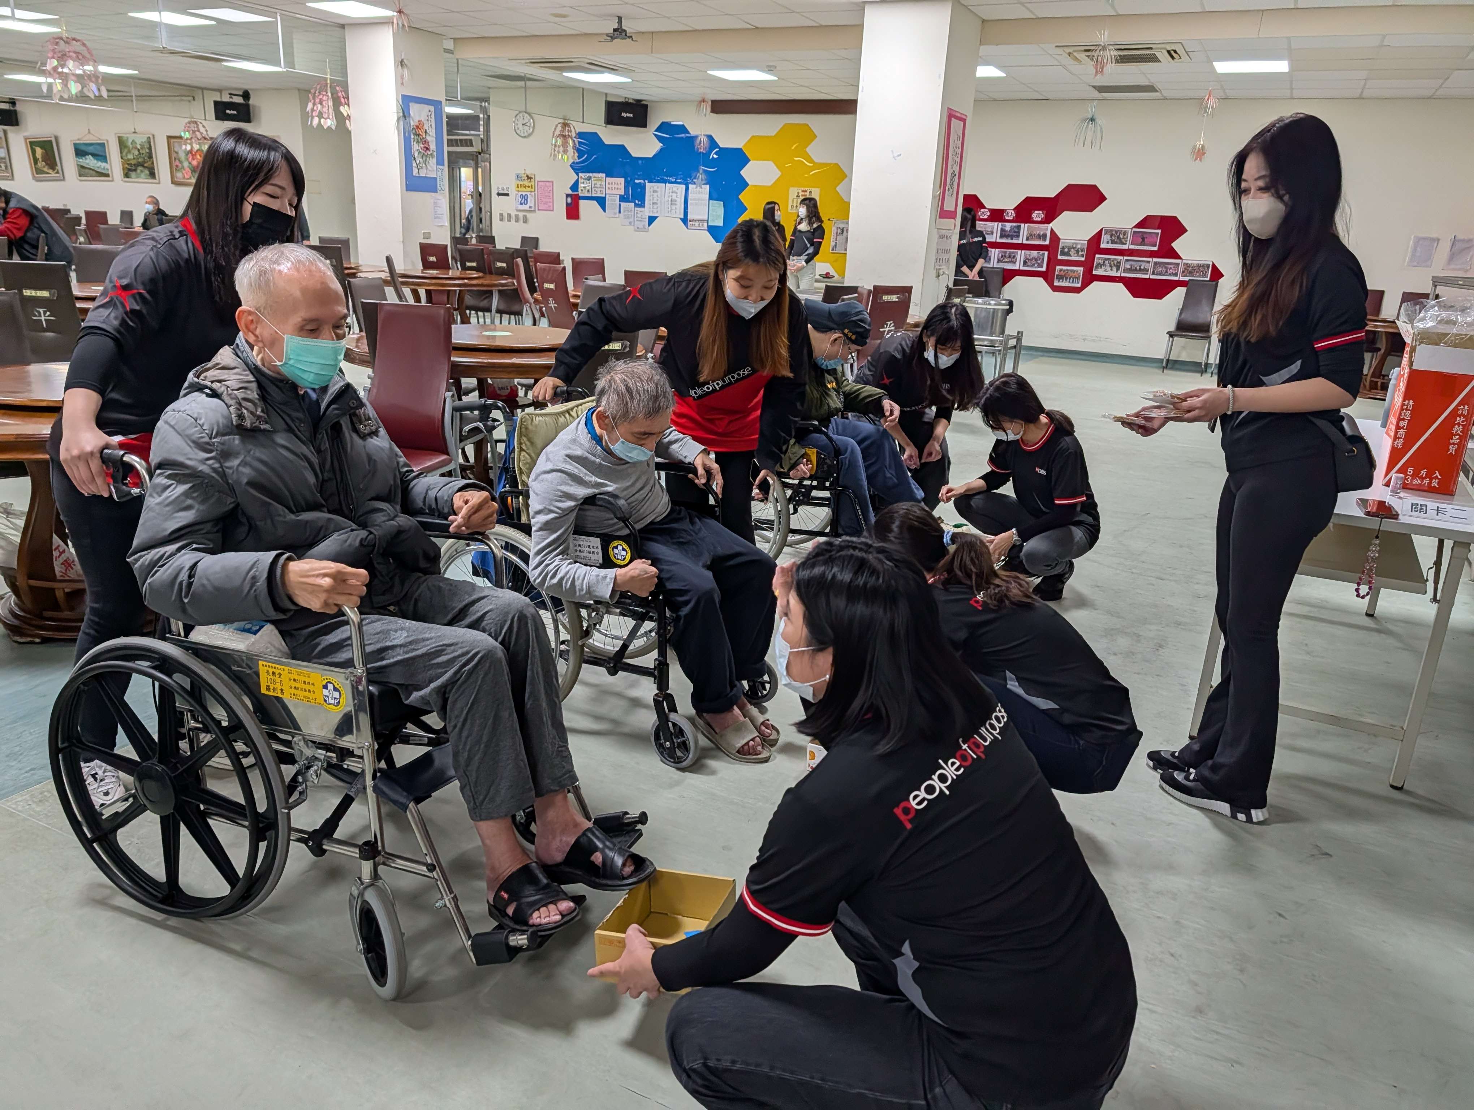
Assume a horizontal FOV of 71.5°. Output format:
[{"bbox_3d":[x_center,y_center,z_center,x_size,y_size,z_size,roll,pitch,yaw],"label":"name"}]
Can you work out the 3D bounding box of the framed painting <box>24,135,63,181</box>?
[{"bbox_3d":[-12.488,-7.137,18.422,0.860,0.740,0.060,12,20,25],"label":"framed painting"}]

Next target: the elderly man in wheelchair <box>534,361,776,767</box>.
[{"bbox_3d":[-0.177,0.005,2.619,0.700,1.010,0.580,16,22,35],"label":"elderly man in wheelchair"}]

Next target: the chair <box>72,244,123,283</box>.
[{"bbox_3d":[-3.838,-1.388,6.303,0.430,0.970,0.560,-10,22,-35],"label":"chair"}]

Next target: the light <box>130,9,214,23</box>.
[{"bbox_3d":[-5.236,-4.957,9.463,0.600,0.060,0.600,12,20,25],"label":"light"}]

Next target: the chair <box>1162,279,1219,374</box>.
[{"bbox_3d":[4.923,-2.459,11.134,0.440,1.000,0.560,15,22,33],"label":"chair"}]

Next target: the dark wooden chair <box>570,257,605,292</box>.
[{"bbox_3d":[-1.095,-1.875,8.309,0.430,0.980,0.560,-8,21,-32],"label":"dark wooden chair"}]

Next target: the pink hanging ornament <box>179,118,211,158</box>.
[{"bbox_3d":[-8.850,-6.825,16.700,0.460,0.580,0.460,12,20,25],"label":"pink hanging ornament"}]

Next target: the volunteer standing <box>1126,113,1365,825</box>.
[{"bbox_3d":[1.200,-0.185,2.455,0.520,1.620,0.460,11,19,23],"label":"volunteer standing"}]

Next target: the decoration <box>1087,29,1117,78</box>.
[{"bbox_3d":[1.947,-2.666,5.460,0.165,0.240,0.165,12,20,25],"label":"decoration"}]

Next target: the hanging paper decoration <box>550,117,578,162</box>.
[{"bbox_3d":[-2.112,-5.075,12.512,0.340,0.520,0.340,3,18,-1],"label":"hanging paper decoration"}]

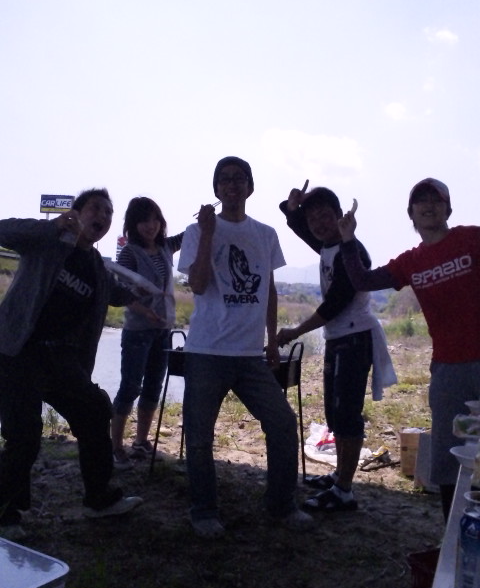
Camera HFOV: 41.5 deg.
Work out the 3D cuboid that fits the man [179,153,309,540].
[{"bbox_3d":[0.021,0.214,2.950,0.600,1.710,0.440,3,0,-12],"label":"man"}]

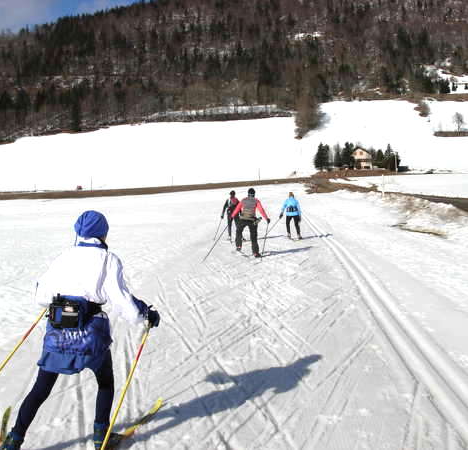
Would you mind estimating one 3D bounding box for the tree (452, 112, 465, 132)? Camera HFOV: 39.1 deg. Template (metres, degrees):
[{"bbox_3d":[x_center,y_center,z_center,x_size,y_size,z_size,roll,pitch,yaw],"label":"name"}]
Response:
[{"bbox_3d":[119.554,-54.463,350.000,6.600,10.600,6.600,-3,3,0],"label":"tree"}]

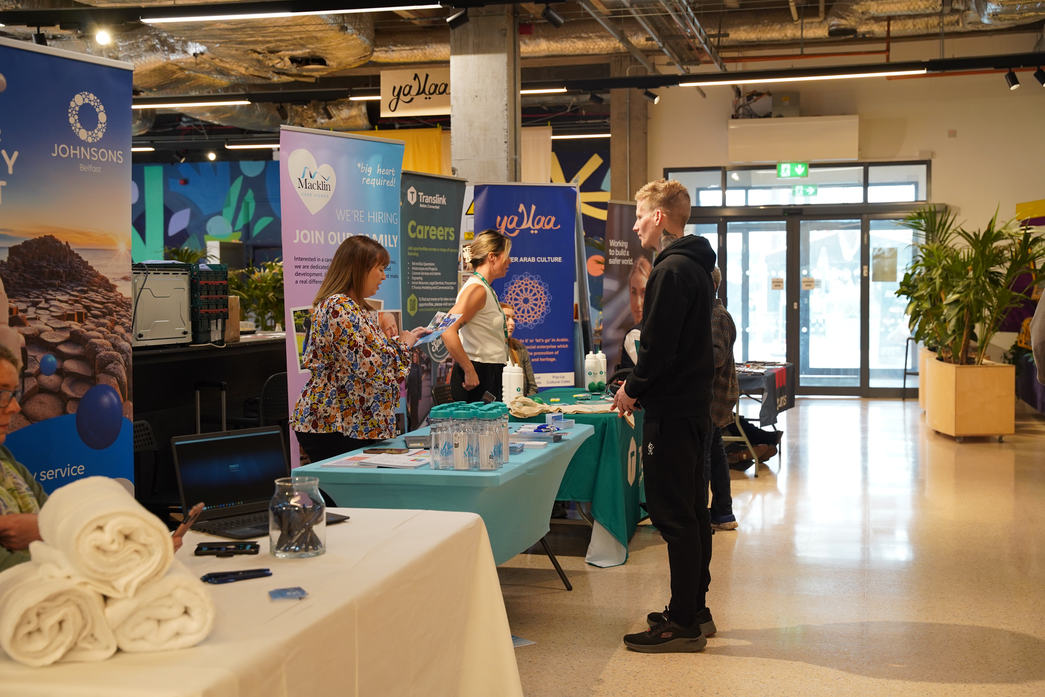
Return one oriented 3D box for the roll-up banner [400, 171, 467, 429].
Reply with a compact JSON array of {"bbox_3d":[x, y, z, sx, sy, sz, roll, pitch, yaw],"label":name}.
[{"bbox_3d":[-0.508,0.010,8.348,0.190,2.079,0.855,1,2,24],"label":"roll-up banner"}]

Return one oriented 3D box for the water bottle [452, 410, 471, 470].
[{"bbox_3d":[-0.216,0.311,4.958,0.073,0.228,0.073,0,2,0],"label":"water bottle"}]

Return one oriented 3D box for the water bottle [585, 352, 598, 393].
[{"bbox_3d":[0.434,0.142,8.745,0.076,0.247,0.076,0,2,13],"label":"water bottle"}]

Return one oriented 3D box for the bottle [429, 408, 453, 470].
[{"bbox_3d":[-0.300,0.326,5.092,0.075,0.222,0.075,0,2,13],"label":"bottle"}]

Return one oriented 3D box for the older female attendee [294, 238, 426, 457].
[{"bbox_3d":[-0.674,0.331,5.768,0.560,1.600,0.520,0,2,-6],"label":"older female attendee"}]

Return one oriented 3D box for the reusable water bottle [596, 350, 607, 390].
[{"bbox_3d":[0.513,0.143,9.079,0.073,0.255,0.073,0,2,13],"label":"reusable water bottle"}]

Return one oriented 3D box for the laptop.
[{"bbox_3d":[-0.702,0.352,3.750,0.287,0.244,0.368,1,3,41],"label":"laptop"}]

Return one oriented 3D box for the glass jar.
[{"bbox_3d":[-0.551,0.411,3.399,0.140,0.180,0.140,0,2,0],"label":"glass jar"}]

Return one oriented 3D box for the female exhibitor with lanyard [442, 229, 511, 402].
[{"bbox_3d":[-0.248,0.207,7.713,0.380,1.729,0.480,0,2,7],"label":"female exhibitor with lanyard"}]

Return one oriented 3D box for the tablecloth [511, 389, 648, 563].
[{"bbox_3d":[0.322,0.662,8.124,0.820,0.750,1.900,1,2,13],"label":"tablecloth"}]

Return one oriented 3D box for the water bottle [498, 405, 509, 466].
[{"bbox_3d":[-0.080,0.307,5.046,0.070,0.228,0.070,0,2,0],"label":"water bottle"}]

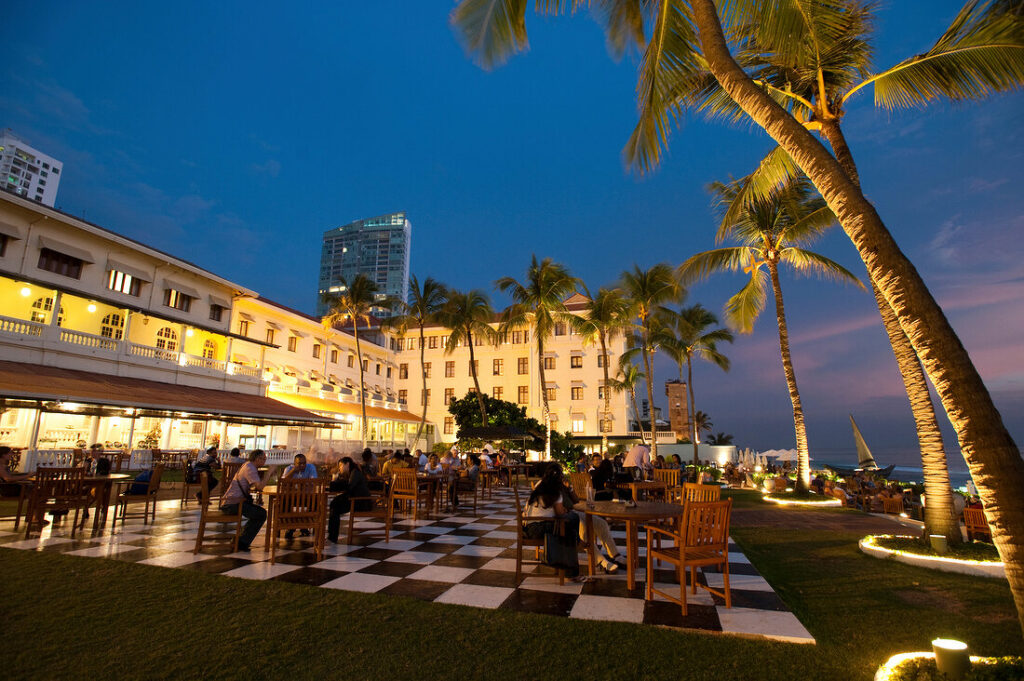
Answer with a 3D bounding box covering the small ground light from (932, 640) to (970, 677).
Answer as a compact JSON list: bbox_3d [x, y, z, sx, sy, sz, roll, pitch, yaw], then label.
[{"bbox_3d":[2.424,1.765,2.671,0.140,0.210,0.140,1,-12,0],"label":"small ground light"}]

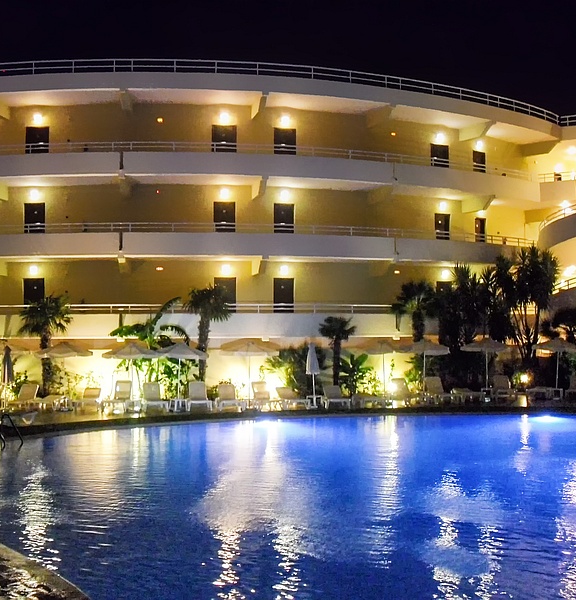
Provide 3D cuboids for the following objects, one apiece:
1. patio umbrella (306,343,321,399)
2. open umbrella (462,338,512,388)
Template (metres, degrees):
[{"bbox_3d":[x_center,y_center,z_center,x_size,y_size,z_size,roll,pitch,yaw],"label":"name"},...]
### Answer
[{"bbox_3d":[0.851,2.503,26.921,0.450,2.200,0.450,0,-2,0],"label":"patio umbrella"},{"bbox_3d":[7.037,2.505,28.737,1.900,2.200,1.900,0,-2,0],"label":"open umbrella"}]

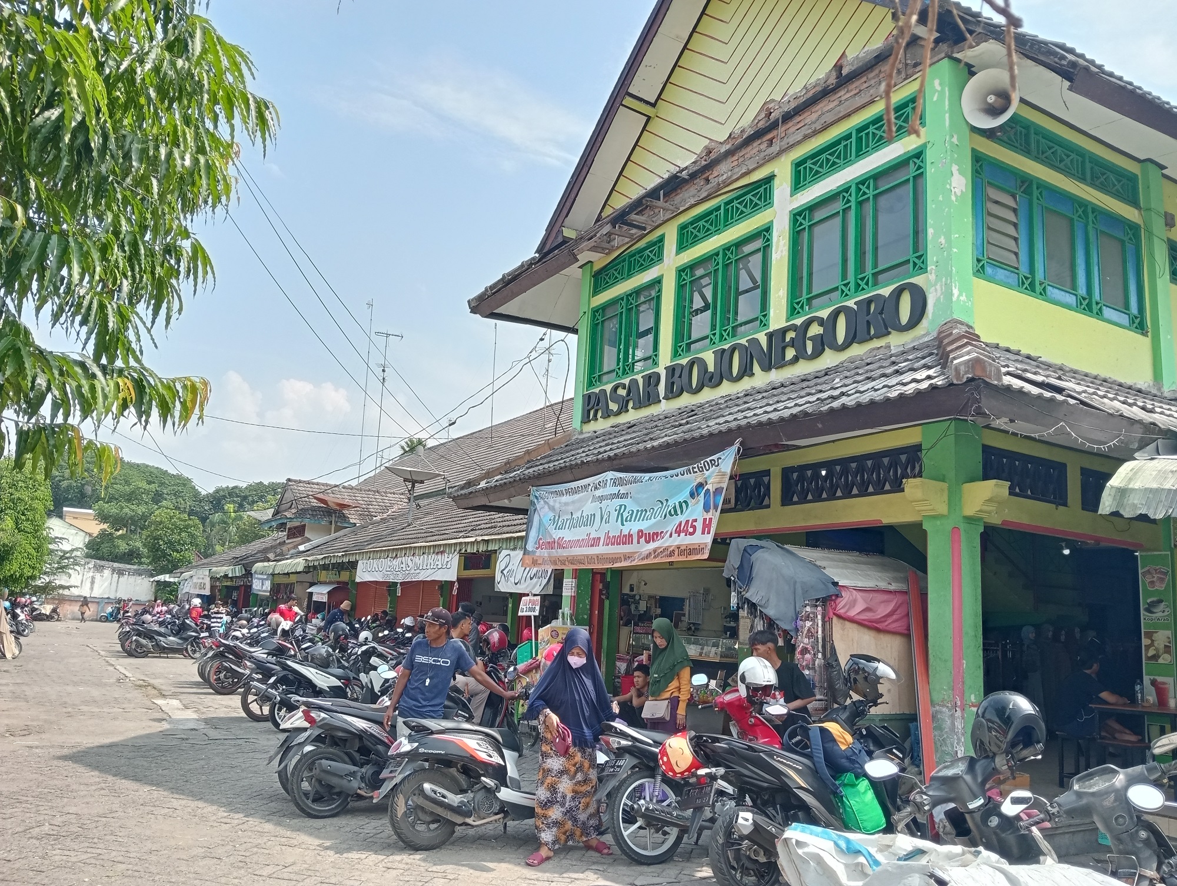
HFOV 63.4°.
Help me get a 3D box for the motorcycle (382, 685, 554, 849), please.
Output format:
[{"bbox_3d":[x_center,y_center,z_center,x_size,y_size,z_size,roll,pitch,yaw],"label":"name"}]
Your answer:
[{"bbox_3d":[-0.586,2.175,6.585,1.860,1.110,0.690,11,-13,-33],"label":"motorcycle"}]

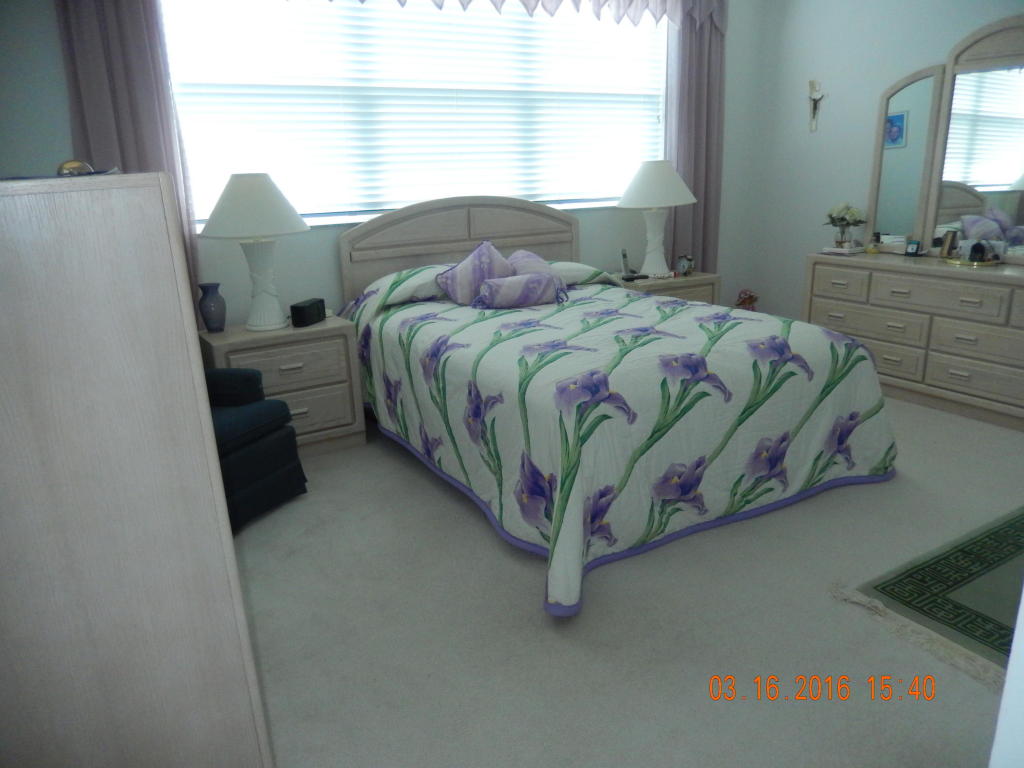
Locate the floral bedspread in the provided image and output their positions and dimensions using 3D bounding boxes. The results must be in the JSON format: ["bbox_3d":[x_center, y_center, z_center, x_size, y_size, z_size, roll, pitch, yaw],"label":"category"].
[{"bbox_3d":[0.379,-0.043,3.693,1.770,0.790,2.160,-11,18,-28],"label":"floral bedspread"}]

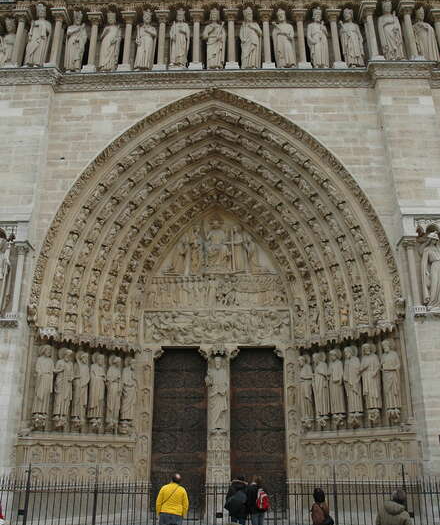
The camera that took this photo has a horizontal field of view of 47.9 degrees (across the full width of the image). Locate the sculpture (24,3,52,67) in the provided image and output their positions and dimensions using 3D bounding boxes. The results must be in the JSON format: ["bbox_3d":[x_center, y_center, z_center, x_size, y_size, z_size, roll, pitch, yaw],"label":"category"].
[{"bbox_3d":[-7.233,-9.041,19.730,0.970,3.329,0.720,0,-20,1],"label":"sculpture"}]

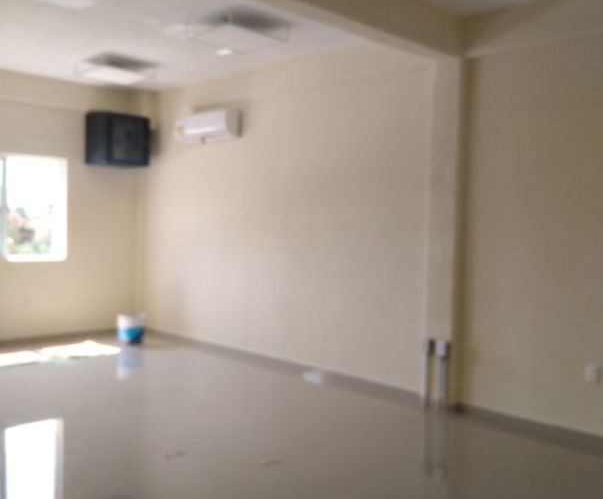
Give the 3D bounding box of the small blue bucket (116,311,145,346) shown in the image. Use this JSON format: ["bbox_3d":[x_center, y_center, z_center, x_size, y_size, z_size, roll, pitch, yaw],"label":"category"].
[{"bbox_3d":[-2.183,1.022,7.796,0.325,0.375,0.325,1,2,0],"label":"small blue bucket"}]

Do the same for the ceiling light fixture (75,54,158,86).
[{"bbox_3d":[-2.034,-1.959,6.591,0.585,0.145,0.585,4,3,43],"label":"ceiling light fixture"}]

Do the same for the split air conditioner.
[{"bbox_3d":[-1.101,-1.432,7.087,0.973,0.305,0.215,4,3,43],"label":"split air conditioner"}]

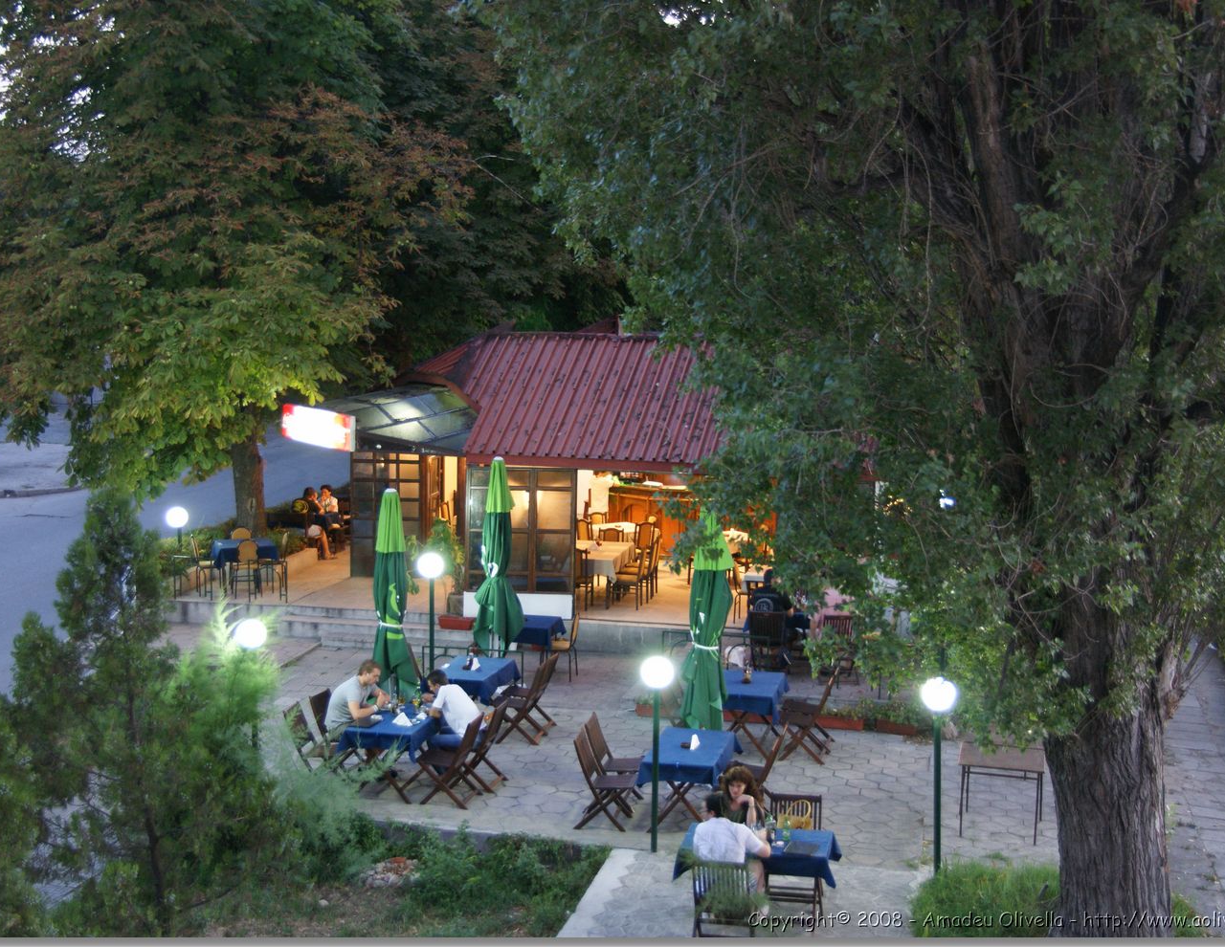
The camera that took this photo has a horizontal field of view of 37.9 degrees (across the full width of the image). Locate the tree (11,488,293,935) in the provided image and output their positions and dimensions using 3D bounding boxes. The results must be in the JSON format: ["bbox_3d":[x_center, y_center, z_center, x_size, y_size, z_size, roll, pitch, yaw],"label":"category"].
[{"bbox_3d":[-3.680,2.050,14.250,2.250,3.850,2.200,1,9,0],"label":"tree"}]

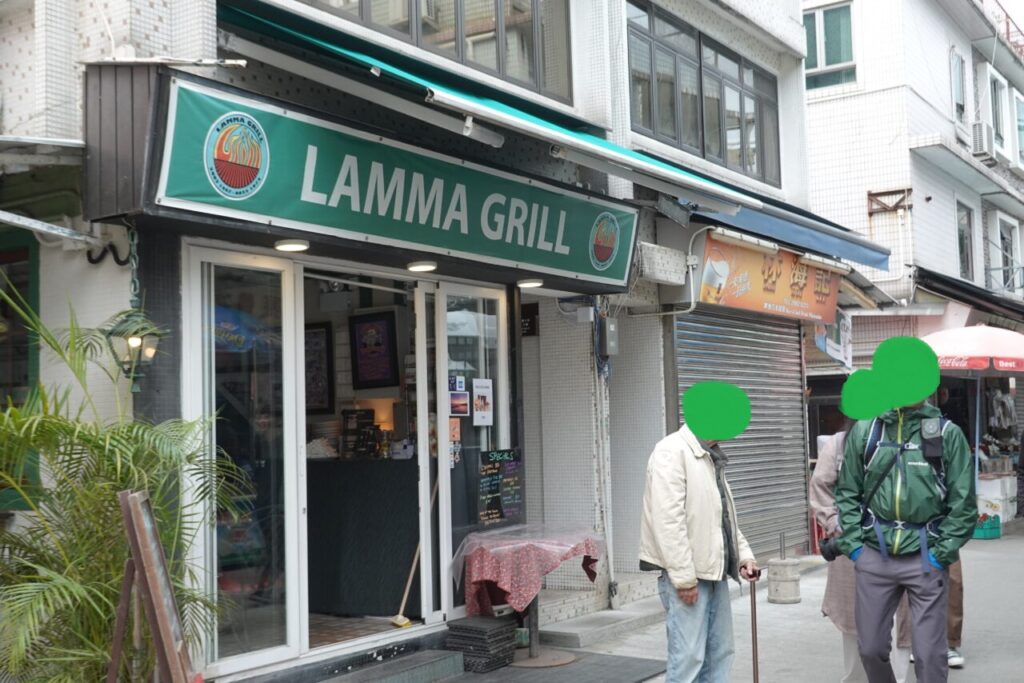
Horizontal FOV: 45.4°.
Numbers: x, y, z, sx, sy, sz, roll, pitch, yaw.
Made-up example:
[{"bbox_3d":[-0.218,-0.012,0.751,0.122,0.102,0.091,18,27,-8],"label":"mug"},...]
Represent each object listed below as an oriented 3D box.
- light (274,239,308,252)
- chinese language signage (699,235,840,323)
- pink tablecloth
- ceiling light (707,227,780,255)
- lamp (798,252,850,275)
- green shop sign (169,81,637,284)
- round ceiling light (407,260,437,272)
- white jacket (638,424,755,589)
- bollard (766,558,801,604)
[{"bbox_3d":[-1.123,-0.490,6.261,0.172,0.038,0.172,-2,-4,0],"label":"light"},{"bbox_3d":[2.420,-0.535,11.251,0.080,0.575,3.175,7,1,34],"label":"chinese language signage"},{"bbox_3d":[0.113,1.448,7.724,0.700,0.460,0.700,-5,-5,34],"label":"pink tablecloth"},{"bbox_3d":[1.975,-0.857,10.377,0.110,0.100,1.280,-5,-5,34],"label":"ceiling light"},{"bbox_3d":[3.072,-0.761,11.985,0.110,0.100,1.280,-5,-5,34],"label":"lamp"},{"bbox_3d":[-0.342,-0.784,7.172,0.060,0.562,4.299,9,2,34],"label":"green shop sign"},{"bbox_3d":[-0.525,-0.436,7.138,0.172,0.038,0.172,-2,-4,0],"label":"round ceiling light"},{"bbox_3d":[0.796,0.704,5.250,0.420,0.670,0.480,-4,-5,28],"label":"white jacket"},{"bbox_3d":[2.191,1.932,9.875,0.270,0.340,0.270,-5,-5,34],"label":"bollard"}]

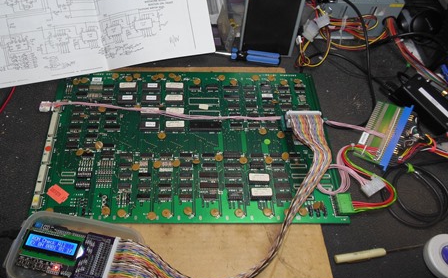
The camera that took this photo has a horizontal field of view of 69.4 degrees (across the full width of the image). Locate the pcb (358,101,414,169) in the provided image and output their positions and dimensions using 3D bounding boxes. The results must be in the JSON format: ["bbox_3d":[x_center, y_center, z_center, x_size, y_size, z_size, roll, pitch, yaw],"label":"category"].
[{"bbox_3d":[0.260,-0.006,0.520,0.054,0.016,0.130,29,64,12],"label":"pcb"}]

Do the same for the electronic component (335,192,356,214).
[{"bbox_3d":[0.174,0.092,0.466,0.023,0.013,0.028,0,62,-3],"label":"electronic component"}]

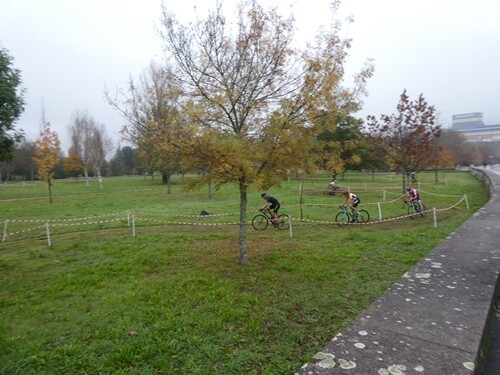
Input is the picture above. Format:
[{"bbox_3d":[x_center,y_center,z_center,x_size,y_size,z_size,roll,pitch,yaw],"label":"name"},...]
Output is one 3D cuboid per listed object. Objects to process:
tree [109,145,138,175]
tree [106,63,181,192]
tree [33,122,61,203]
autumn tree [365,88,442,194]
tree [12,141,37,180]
[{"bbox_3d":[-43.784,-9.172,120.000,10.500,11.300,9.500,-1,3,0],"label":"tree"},{"bbox_3d":[-13.693,-7.723,45.000,9.600,16.800,9.200,-1,3,0],"label":"tree"},{"bbox_3d":[-18.444,-2.271,31.500,2.600,7.300,2.600,-1,3,0],"label":"tree"},{"bbox_3d":[10.216,-2.587,23.000,5.000,7.800,4.800,-1,3,0],"label":"autumn tree"},{"bbox_3d":[-57.237,-6.726,88.000,6.400,10.400,6.200,-1,3,0],"label":"tree"}]

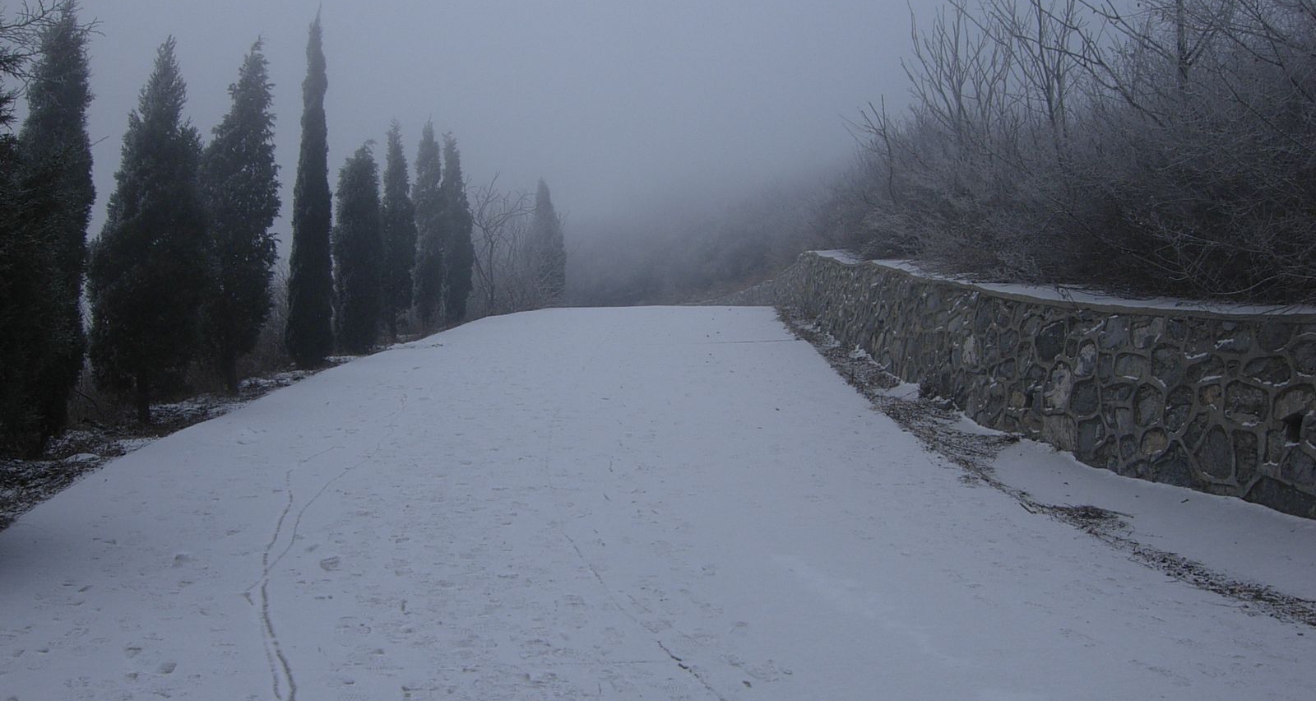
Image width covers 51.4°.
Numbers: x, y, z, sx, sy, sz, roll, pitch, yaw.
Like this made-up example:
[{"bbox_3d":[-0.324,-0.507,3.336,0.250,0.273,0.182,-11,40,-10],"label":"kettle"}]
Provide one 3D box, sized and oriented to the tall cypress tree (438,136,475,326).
[{"bbox_3d":[-3.362,-2.021,22.800,0.640,3.250,0.640,0,2,0],"label":"tall cypress tree"}]

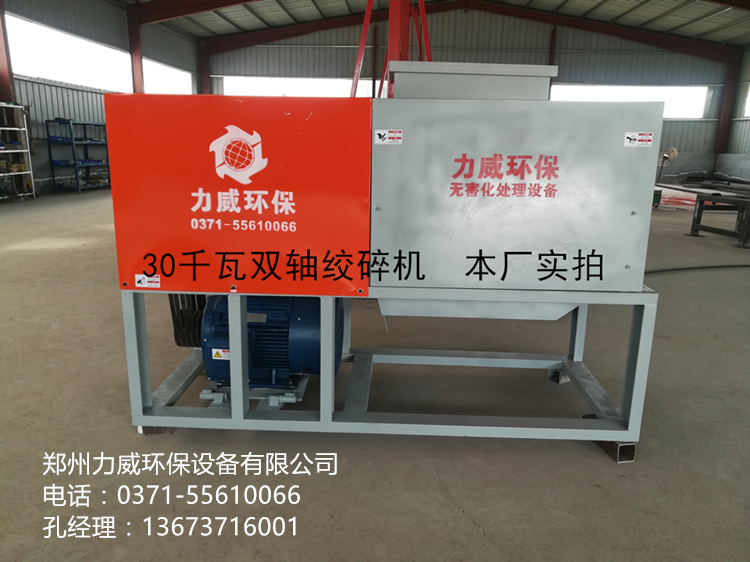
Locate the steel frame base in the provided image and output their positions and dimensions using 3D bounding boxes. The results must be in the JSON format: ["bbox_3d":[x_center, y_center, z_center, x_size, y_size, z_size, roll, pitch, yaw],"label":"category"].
[{"bbox_3d":[0.056,0.291,2.922,2.280,0.766,0.922,1,14,2],"label":"steel frame base"}]

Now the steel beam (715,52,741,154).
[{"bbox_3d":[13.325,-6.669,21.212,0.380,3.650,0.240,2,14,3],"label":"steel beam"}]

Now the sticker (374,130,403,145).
[{"bbox_3d":[0.052,-0.535,2.102,0.101,0.050,0.003,1,14,2],"label":"sticker"}]

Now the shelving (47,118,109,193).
[{"bbox_3d":[-7.273,-3.083,13.985,0.630,1.690,1.640,2,14,3],"label":"shelving"}]

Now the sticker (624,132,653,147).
[{"bbox_3d":[0.971,-0.520,2.074,0.101,0.050,0.003,1,14,2],"label":"sticker"}]

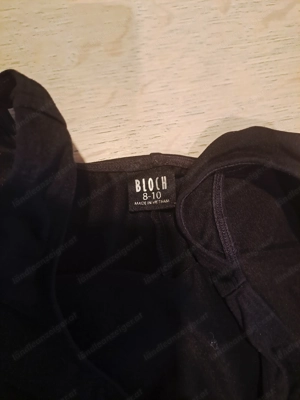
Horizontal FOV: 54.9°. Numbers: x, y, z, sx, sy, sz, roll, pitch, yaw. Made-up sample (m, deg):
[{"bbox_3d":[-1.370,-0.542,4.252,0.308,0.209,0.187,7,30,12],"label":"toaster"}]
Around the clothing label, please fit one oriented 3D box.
[{"bbox_3d":[0.002,-0.008,0.240,0.039,0.003,0.035,-4,77,-1],"label":"clothing label"}]

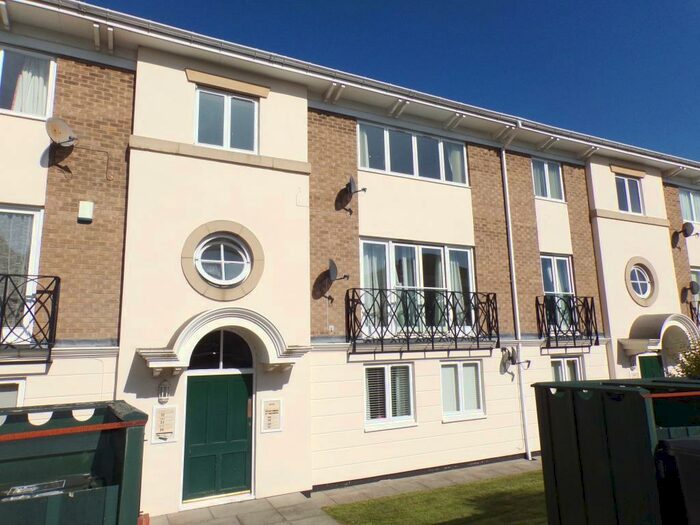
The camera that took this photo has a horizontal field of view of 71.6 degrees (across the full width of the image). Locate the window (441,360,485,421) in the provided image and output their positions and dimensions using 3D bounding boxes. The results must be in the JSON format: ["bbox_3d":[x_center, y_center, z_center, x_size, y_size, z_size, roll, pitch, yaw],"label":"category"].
[{"bbox_3d":[2.447,2.744,10.505,1.122,1.208,0.101,4,-11,-26],"label":"window"}]

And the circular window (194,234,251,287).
[{"bbox_3d":[-2.219,-0.030,8.540,0.981,0.926,0.120,3,-11,-26],"label":"circular window"}]

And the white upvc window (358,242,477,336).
[{"bbox_3d":[1.511,0.583,10.381,2.867,2.037,0.120,3,-11,-26],"label":"white upvc window"}]

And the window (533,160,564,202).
[{"bbox_3d":[5.293,-2.150,12.914,1.147,1.096,0.102,4,-11,-26],"label":"window"}]

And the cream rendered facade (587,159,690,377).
[{"bbox_3d":[8.183,0.840,13.624,3.248,7.643,0.254,4,-11,-26],"label":"cream rendered facade"}]

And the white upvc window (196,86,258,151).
[{"bbox_3d":[-2.239,-2.614,8.947,1.139,1.099,0.120,3,-11,-26],"label":"white upvc window"}]

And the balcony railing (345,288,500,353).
[{"bbox_3d":[1.626,1.224,10.170,3.618,1.223,0.289,4,-11,-26],"label":"balcony railing"}]

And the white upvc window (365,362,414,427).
[{"bbox_3d":[0.794,2.646,9.649,1.138,1.251,0.120,3,-11,-26],"label":"white upvc window"}]

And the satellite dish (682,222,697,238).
[{"bbox_3d":[10.354,-0.978,14.757,0.386,0.487,0.507,-1,-10,-2],"label":"satellite dish"}]

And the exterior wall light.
[{"bbox_3d":[-2.909,2.032,7.602,0.159,0.345,0.142,4,-11,-26],"label":"exterior wall light"}]

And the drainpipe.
[{"bbox_3d":[4.019,0.541,11.252,0.090,7.692,0.624,3,-11,-26],"label":"drainpipe"}]

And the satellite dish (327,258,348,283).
[{"bbox_3d":[-0.228,0.142,9.180,0.380,0.430,0.460,-2,-10,4],"label":"satellite dish"}]

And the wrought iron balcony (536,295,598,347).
[{"bbox_3d":[5.397,1.462,11.986,1.730,1.190,0.250,3,-11,-26],"label":"wrought iron balcony"}]

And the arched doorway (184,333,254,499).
[{"bbox_3d":[-2.150,2.471,8.070,1.172,2.720,0.173,4,-11,-26],"label":"arched doorway"}]

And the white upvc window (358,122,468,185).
[{"bbox_3d":[1.510,-2.405,11.044,2.994,1.117,0.102,4,-11,-26],"label":"white upvc window"}]

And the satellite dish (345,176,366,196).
[{"bbox_3d":[0.151,-1.545,9.688,0.380,0.400,0.460,-2,-10,4],"label":"satellite dish"}]

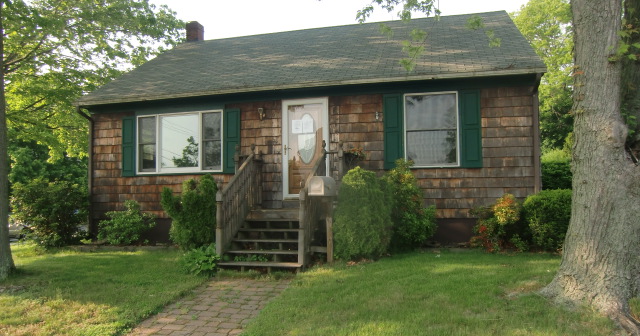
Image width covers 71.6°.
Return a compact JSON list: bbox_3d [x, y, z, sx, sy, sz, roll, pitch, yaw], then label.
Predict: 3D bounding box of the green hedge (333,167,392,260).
[{"bbox_3d":[0.760,0.775,7.946,1.050,1.590,1.000,-2,-3,12],"label":"green hedge"}]

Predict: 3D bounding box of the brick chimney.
[{"bbox_3d":[-4.140,-4.482,14.805,0.420,0.690,0.420,-2,-3,12],"label":"brick chimney"}]

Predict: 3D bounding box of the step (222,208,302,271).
[{"bbox_3d":[-0.762,1.162,7.384,1.300,0.865,1.340,-2,-3,12],"label":"step"}]

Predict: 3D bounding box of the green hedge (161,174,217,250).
[{"bbox_3d":[-2.734,0.919,9.301,1.120,1.550,0.970,-2,-3,12],"label":"green hedge"}]

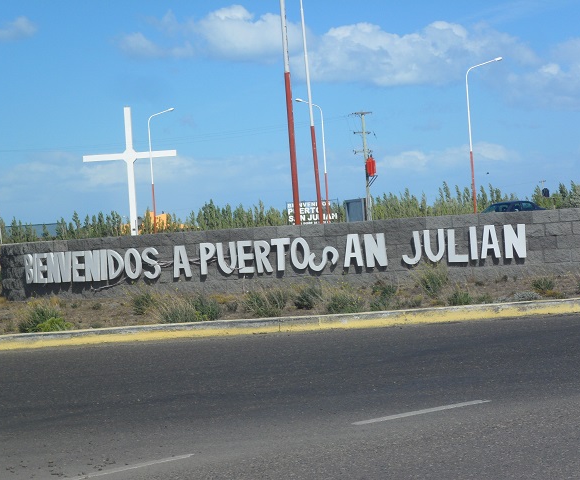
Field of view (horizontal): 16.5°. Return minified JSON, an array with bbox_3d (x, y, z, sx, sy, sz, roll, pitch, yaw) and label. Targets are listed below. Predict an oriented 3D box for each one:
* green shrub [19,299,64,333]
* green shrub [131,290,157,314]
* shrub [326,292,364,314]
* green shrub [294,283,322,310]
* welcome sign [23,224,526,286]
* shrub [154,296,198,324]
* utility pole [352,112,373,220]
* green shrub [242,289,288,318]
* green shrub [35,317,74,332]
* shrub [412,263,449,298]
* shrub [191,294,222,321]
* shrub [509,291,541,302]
[{"bbox_3d":[-3.460,1.051,27.800,0.628,0.459,0.576,-3,0,0],"label":"green shrub"},{"bbox_3d":[-2.150,0.917,29.300,0.374,0.342,0.343,-3,0,0],"label":"green shrub"},{"bbox_3d":[0.781,0.894,28.100,0.524,0.300,0.481,-3,0,0],"label":"shrub"},{"bbox_3d":[0.265,0.809,28.600,0.393,0.389,0.361,-3,0,0],"label":"green shrub"},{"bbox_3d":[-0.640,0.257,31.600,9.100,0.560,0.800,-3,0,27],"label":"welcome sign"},{"bbox_3d":[-1.586,0.971,27.900,0.603,0.352,0.553,-3,0,0],"label":"shrub"},{"bbox_3d":[5.300,-3.900,138.000,1.450,9.800,1.100,-3,0,0],"label":"utility pole"},{"bbox_3d":[-0.345,0.894,28.100,0.634,0.409,0.583,-3,0,0],"label":"green shrub"},{"bbox_3d":[-3.255,1.168,27.600,0.542,0.214,0.498,-3,0,0],"label":"green shrub"},{"bbox_3d":[2.041,0.588,29.000,0.512,0.507,0.444,-3,0,0],"label":"shrub"},{"bbox_3d":[-1.157,0.947,28.000,0.412,0.354,0.379,-3,0,0],"label":"shrub"},{"bbox_3d":[3.376,0.806,28.500,0.448,0.166,0.411,-3,0,0],"label":"shrub"}]

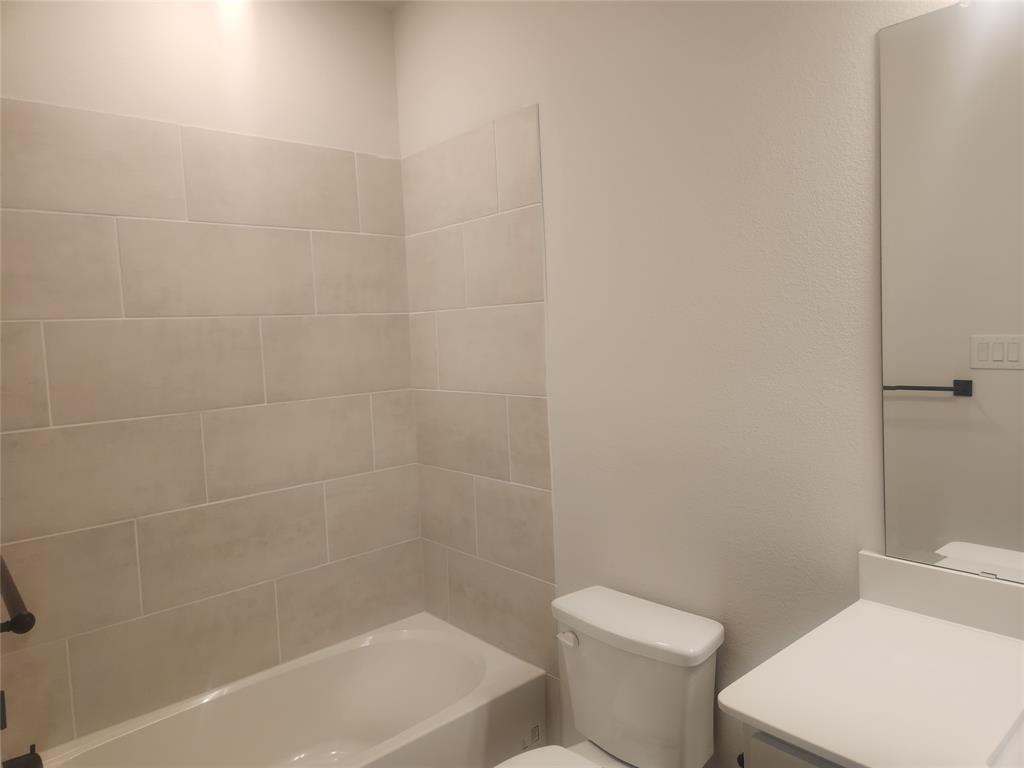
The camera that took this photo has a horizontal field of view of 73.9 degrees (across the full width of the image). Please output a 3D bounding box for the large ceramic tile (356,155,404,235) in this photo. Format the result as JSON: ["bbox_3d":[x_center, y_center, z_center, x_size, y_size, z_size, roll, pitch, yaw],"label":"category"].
[{"bbox_3d":[-0.505,-0.722,2.610,0.193,0.300,0.010,-6,6,-42],"label":"large ceramic tile"}]

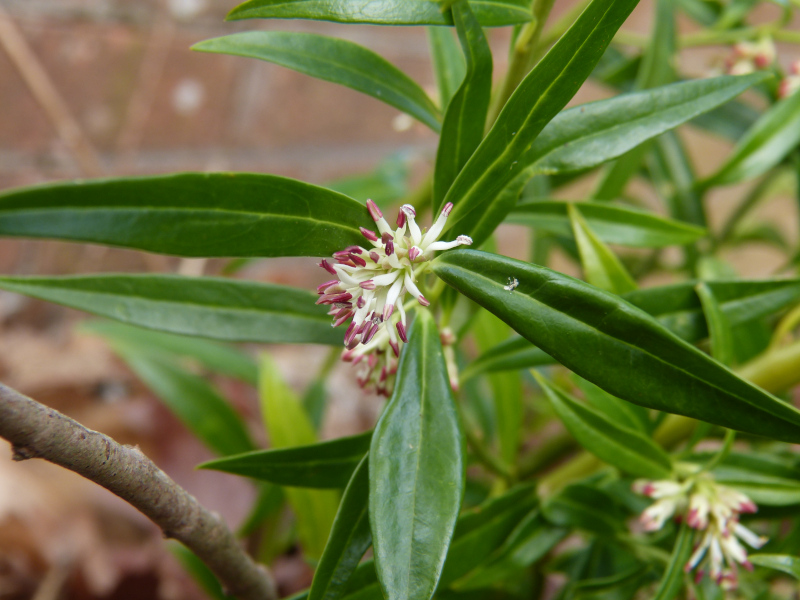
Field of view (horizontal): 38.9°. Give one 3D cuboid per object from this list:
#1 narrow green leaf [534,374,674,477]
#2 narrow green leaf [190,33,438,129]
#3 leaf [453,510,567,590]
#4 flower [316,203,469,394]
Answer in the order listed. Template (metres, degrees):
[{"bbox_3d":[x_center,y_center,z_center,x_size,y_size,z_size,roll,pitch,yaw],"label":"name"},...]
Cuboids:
[{"bbox_3d":[0.052,0.032,0.288,0.049,0.007,0.012,35,49,-18],"label":"narrow green leaf"},{"bbox_3d":[-0.019,-0.051,0.265,0.061,0.008,0.014,17,44,-6],"label":"narrow green leaf"},{"bbox_3d":[0.028,0.064,0.290,0.039,0.006,0.012,-22,55,-34],"label":"leaf"},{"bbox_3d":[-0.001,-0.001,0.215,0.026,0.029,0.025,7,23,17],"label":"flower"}]

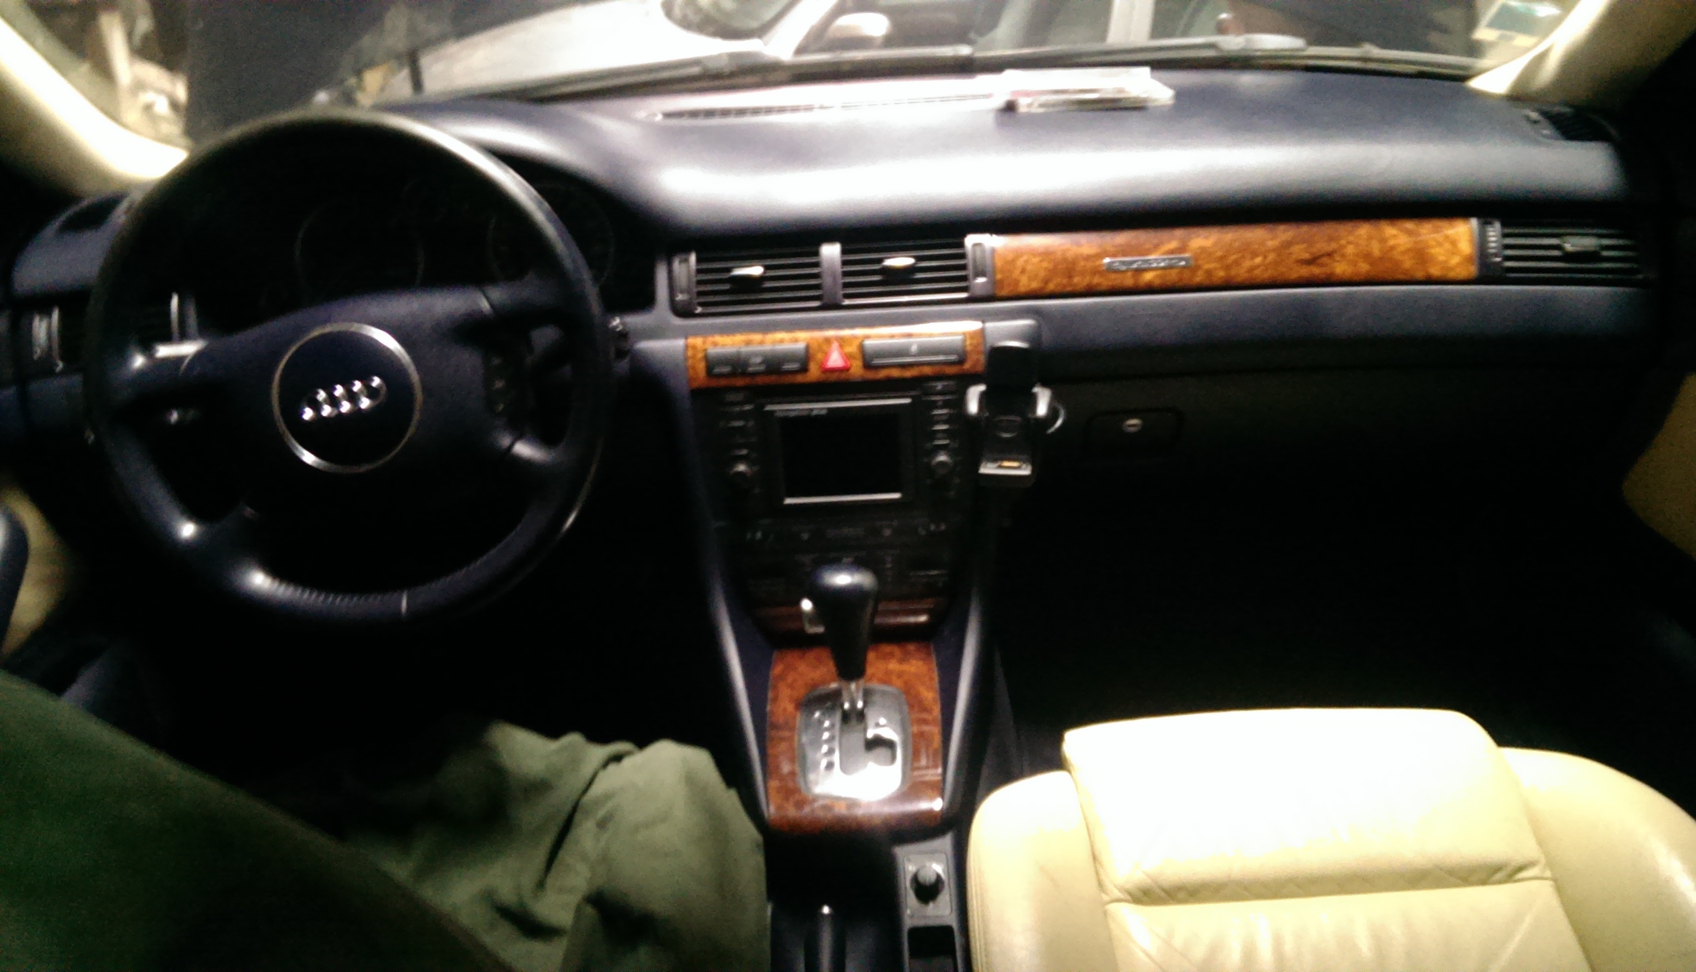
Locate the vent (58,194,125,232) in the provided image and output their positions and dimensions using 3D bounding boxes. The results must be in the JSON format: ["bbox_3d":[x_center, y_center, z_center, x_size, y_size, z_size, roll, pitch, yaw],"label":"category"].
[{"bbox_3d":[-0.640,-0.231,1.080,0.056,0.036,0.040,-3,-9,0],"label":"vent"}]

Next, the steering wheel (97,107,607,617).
[{"bbox_3d":[-0.368,-0.083,0.964,0.385,0.385,0.090,-3,8,-1],"label":"steering wheel"}]

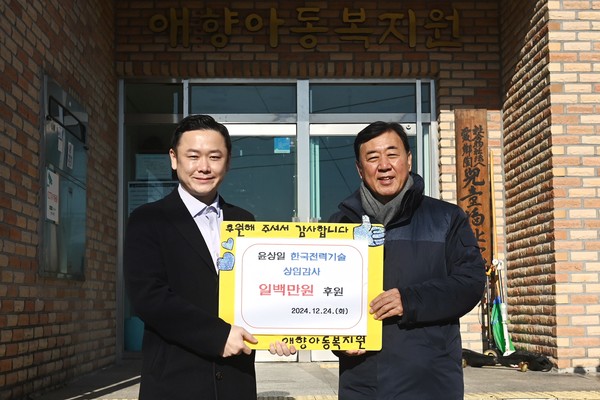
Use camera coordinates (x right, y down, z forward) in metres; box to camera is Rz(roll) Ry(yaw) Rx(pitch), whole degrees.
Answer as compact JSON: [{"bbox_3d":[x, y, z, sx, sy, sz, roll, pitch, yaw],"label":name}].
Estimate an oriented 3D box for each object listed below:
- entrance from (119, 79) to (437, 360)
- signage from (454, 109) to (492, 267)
[{"bbox_3d":[-0.191,0.174,5.370,2.700,2.400,0.200,0,-3,-1],"label":"entrance"},{"bbox_3d":[1.452,-0.092,5.300,0.270,1.360,0.050,0,-3,-1],"label":"signage"}]

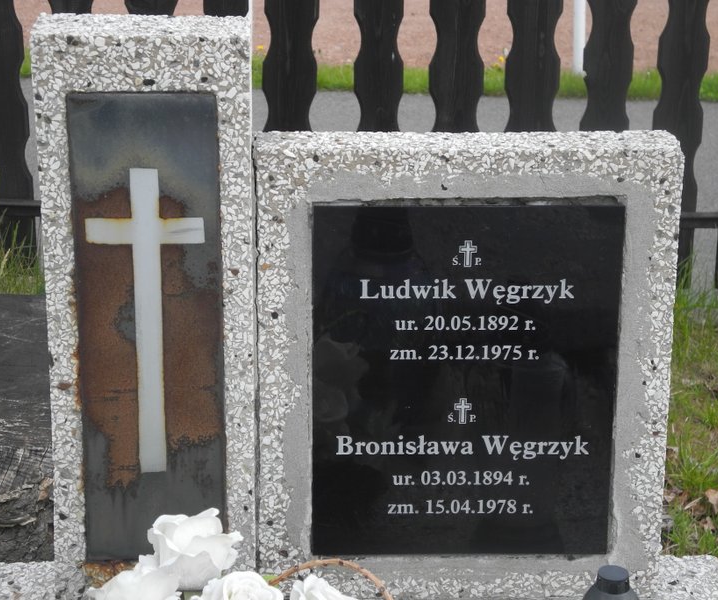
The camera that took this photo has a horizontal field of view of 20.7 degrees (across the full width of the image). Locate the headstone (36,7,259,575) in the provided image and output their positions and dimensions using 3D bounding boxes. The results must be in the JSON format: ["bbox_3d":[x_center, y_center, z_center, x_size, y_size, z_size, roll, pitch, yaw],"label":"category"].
[{"bbox_3d":[-0.264,0.018,2.517,0.262,0.747,0.125,0,18,-2],"label":"headstone"}]

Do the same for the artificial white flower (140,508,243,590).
[{"bbox_3d":[-0.207,0.309,2.432,0.129,0.100,0.118,0,18,-2],"label":"artificial white flower"}]

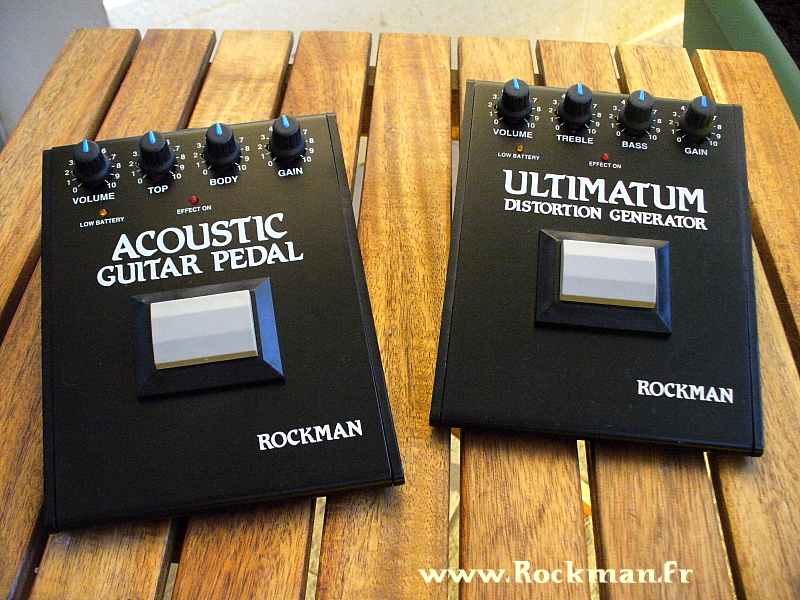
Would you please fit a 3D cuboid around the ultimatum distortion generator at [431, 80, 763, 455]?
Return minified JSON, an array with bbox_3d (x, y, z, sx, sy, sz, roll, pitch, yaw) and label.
[{"bbox_3d":[0.092,-0.024,0.387,0.138,0.071,0.165,5,48,4],"label":"ultimatum distortion generator"}]

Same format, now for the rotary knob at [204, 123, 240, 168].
[{"bbox_3d":[-0.081,-0.071,0.387,0.017,0.016,0.017,-8,67,-8],"label":"rotary knob"}]

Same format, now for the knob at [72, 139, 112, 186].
[{"bbox_3d":[-0.138,-0.062,0.380,0.017,0.016,0.017,-8,67,-8],"label":"knob"}]

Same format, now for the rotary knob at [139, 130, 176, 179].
[{"bbox_3d":[-0.110,-0.067,0.383,0.017,0.016,0.017,-8,67,-8],"label":"rotary knob"}]

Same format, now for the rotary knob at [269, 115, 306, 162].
[{"bbox_3d":[-0.052,-0.075,0.391,0.017,0.016,0.017,-8,67,-8],"label":"rotary knob"}]

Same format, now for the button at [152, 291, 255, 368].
[{"bbox_3d":[-0.079,0.012,0.346,0.040,0.008,0.027,-8,67,-8],"label":"button"}]

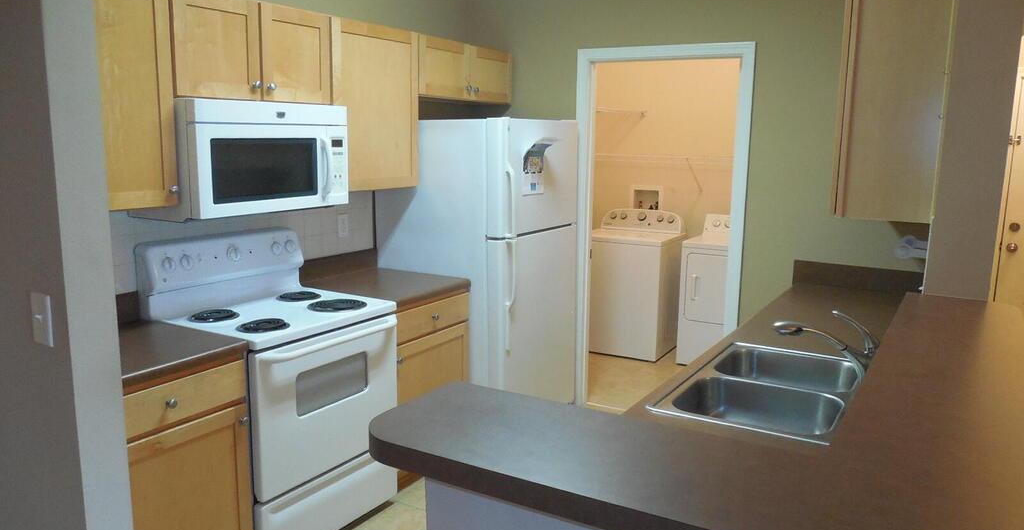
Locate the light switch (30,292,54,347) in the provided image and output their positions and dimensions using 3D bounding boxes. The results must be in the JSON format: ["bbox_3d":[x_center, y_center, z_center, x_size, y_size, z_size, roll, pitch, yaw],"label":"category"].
[{"bbox_3d":[-1.102,0.127,1.730,0.074,0.118,0.012,7,11,30],"label":"light switch"}]

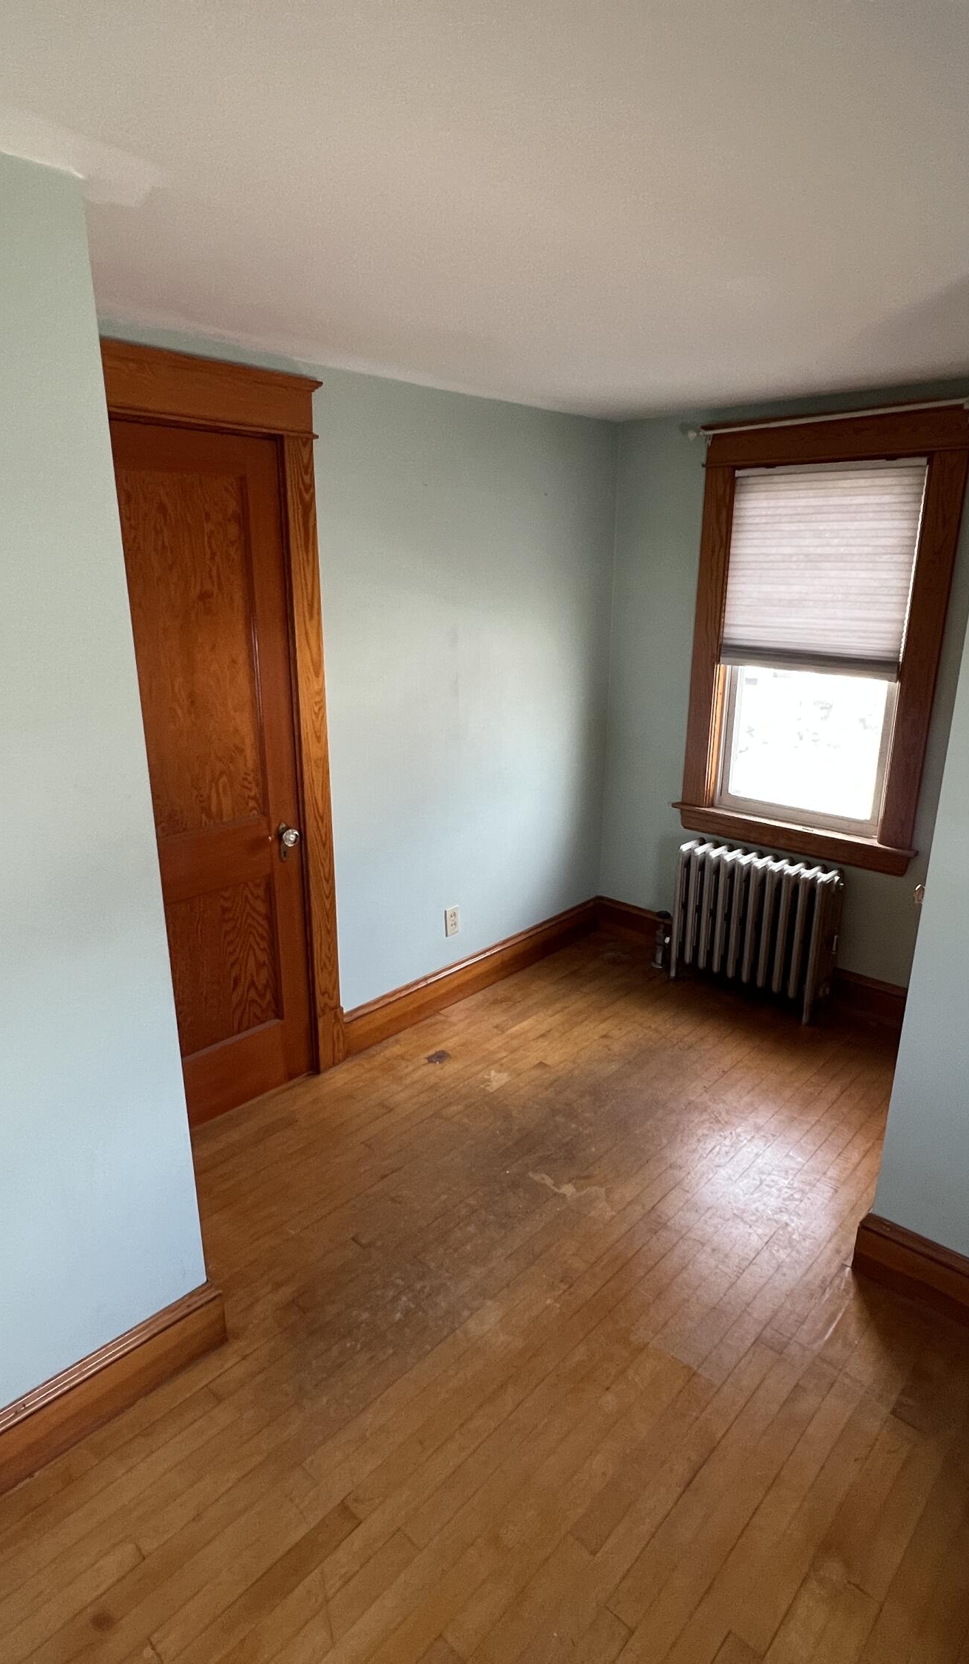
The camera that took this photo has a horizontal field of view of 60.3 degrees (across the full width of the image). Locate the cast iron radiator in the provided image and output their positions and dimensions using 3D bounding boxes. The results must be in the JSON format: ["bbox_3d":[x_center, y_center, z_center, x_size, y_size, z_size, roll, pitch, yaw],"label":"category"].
[{"bbox_3d":[1.089,0.388,3.404,0.640,0.600,0.185,15,22,40],"label":"cast iron radiator"}]

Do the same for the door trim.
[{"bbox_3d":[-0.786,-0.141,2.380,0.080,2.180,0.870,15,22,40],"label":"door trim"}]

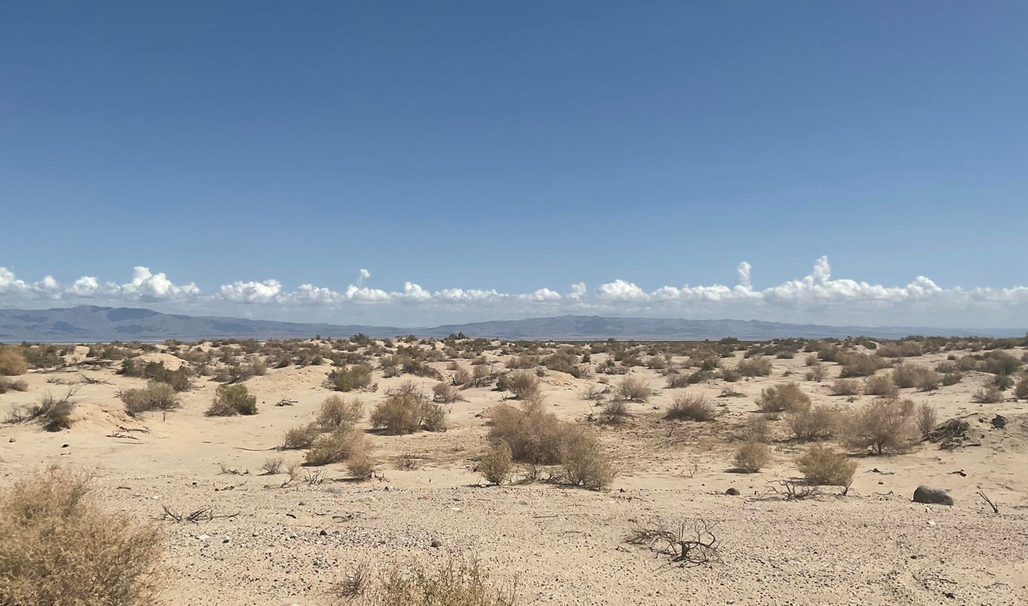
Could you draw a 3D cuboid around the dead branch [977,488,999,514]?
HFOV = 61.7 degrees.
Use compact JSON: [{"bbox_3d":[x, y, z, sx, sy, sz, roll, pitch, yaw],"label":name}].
[{"bbox_3d":[4.413,1.843,8.015,0.209,0.227,0.105,-2,-3,29],"label":"dead branch"}]

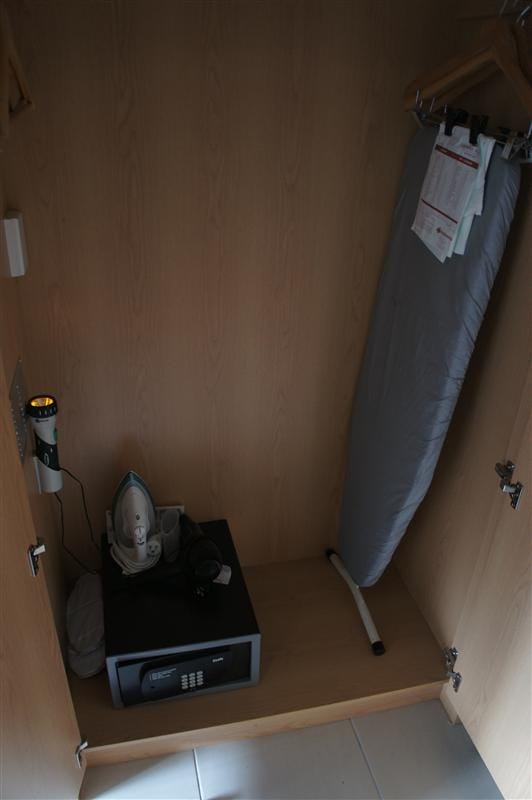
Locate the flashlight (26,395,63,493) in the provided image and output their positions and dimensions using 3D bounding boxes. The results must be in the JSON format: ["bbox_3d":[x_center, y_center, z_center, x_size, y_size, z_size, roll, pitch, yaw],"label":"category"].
[{"bbox_3d":[-0.493,0.105,1.357,0.070,0.245,0.066,-4,30,-13],"label":"flashlight"}]

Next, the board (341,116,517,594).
[{"bbox_3d":[0.316,0.005,1.400,0.060,1.180,0.350,-4,31,-16],"label":"board"}]

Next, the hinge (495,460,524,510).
[{"bbox_3d":[0.491,0.170,1.206,0.032,0.052,0.080,-4,30,-13],"label":"hinge"}]

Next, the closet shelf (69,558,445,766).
[{"bbox_3d":[-0.033,0.656,1.628,0.950,0.076,0.500,-4,30,-13],"label":"closet shelf"}]

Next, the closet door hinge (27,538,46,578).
[{"bbox_3d":[-0.375,0.255,0.983,0.030,0.052,0.055,-4,30,-13],"label":"closet door hinge"}]

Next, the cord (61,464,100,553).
[{"bbox_3d":[-0.470,0.282,1.523,0.080,0.340,0.090,-4,30,-13],"label":"cord"}]

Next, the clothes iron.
[{"bbox_3d":[-0.335,0.303,1.523,0.120,0.260,0.120,-4,24,-13],"label":"clothes iron"}]

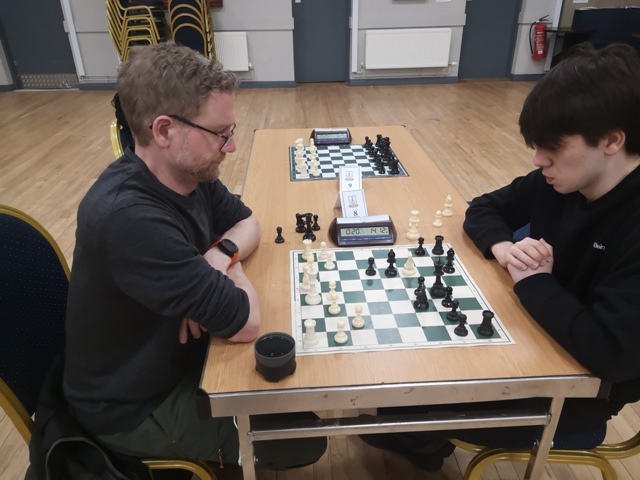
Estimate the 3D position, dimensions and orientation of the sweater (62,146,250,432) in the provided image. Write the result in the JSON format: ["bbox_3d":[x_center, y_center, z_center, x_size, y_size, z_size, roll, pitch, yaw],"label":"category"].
[{"bbox_3d":[-0.390,0.085,1.256,0.482,0.637,0.546,-2,27,-3],"label":"sweater"}]

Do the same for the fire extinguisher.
[{"bbox_3d":[3.416,-3.137,7.783,0.270,0.650,0.190,-2,27,-2],"label":"fire extinguisher"}]

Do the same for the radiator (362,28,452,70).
[{"bbox_3d":[1.374,-2.975,7.783,1.320,0.565,0.100,-2,27,-2],"label":"radiator"}]

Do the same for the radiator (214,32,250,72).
[{"bbox_3d":[-2.063,-2.863,7.645,1.900,0.560,0.100,-2,27,-2],"label":"radiator"}]

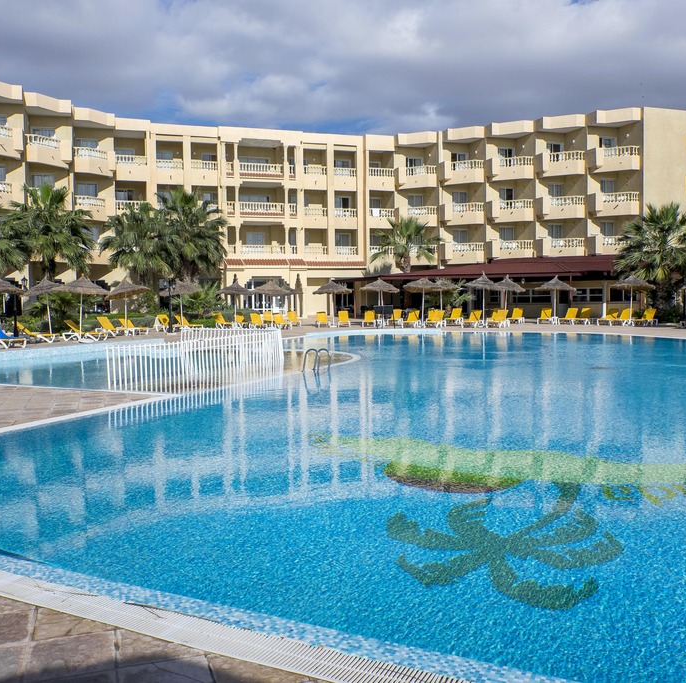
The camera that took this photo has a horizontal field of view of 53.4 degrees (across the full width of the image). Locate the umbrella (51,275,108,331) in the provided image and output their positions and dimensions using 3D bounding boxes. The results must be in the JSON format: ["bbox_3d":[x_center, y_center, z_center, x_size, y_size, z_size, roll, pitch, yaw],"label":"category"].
[{"bbox_3d":[-10.427,-1.359,27.118,2.130,2.590,2.130,-1,4,0],"label":"umbrella"}]

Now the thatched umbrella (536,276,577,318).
[{"bbox_3d":[11.529,-2.206,36.918,2.150,2.610,2.150,-1,4,0],"label":"thatched umbrella"}]

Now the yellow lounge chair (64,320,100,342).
[{"bbox_3d":[-10.857,-0.467,28.765,1.780,0.870,0.690,0,4,16],"label":"yellow lounge chair"}]

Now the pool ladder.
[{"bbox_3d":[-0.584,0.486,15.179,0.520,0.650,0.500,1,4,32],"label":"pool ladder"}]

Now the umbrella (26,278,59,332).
[{"bbox_3d":[-13.042,-1.477,30.155,2.200,2.777,2.200,-1,3,0],"label":"umbrella"}]

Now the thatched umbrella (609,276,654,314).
[{"bbox_3d":[14.698,-2.060,34.720,2.200,2.530,2.200,-1,4,0],"label":"thatched umbrella"}]

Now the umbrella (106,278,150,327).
[{"bbox_3d":[-10.318,-1.649,32.752,2.150,2.737,2.150,-1,3,0],"label":"umbrella"}]

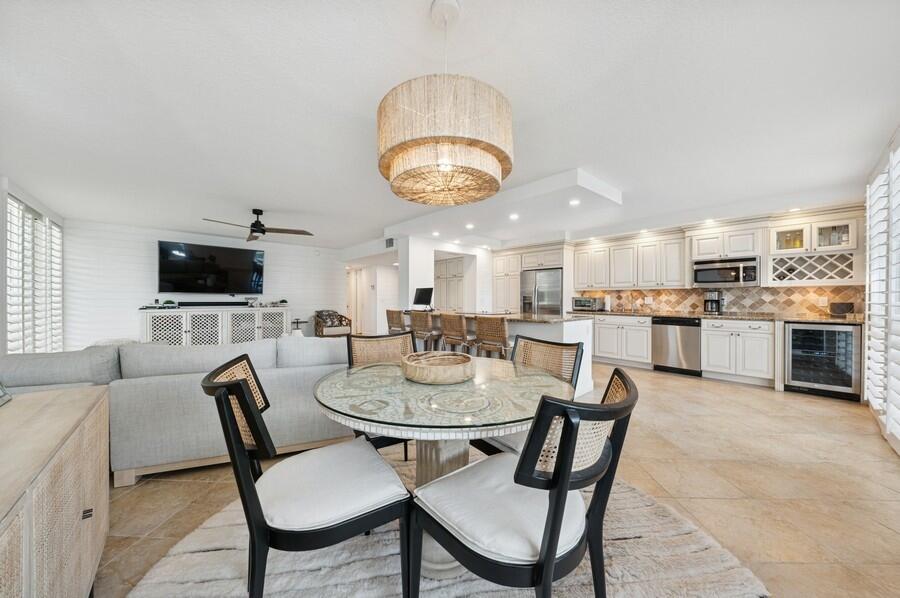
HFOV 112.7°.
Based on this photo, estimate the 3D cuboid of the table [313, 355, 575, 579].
[{"bbox_3d":[-0.031,0.775,1.448,1.130,0.780,1.130,0,0,0],"label":"table"}]

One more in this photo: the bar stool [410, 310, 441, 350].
[{"bbox_3d":[-0.309,0.705,5.043,0.530,0.950,0.500,0,0,-44],"label":"bar stool"}]

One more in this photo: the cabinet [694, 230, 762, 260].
[{"bbox_3d":[4.158,-0.790,4.519,0.390,0.370,0.741,0,0,-42],"label":"cabinet"}]

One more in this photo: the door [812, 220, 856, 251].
[{"bbox_3d":[4.811,-0.783,3.757,0.025,0.359,0.346,0,0,-42],"label":"door"}]

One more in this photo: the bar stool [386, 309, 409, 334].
[{"bbox_3d":[-0.816,0.703,5.568,0.530,0.950,0.500,0,0,-44],"label":"bar stool"}]

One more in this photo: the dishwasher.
[{"bbox_3d":[3.745,0.748,4.892,0.610,0.865,0.610,0,0,-44],"label":"dishwasher"}]

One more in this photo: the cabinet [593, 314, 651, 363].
[{"bbox_3d":[3.207,0.680,5.409,0.610,0.770,0.900,0,0,-42],"label":"cabinet"}]

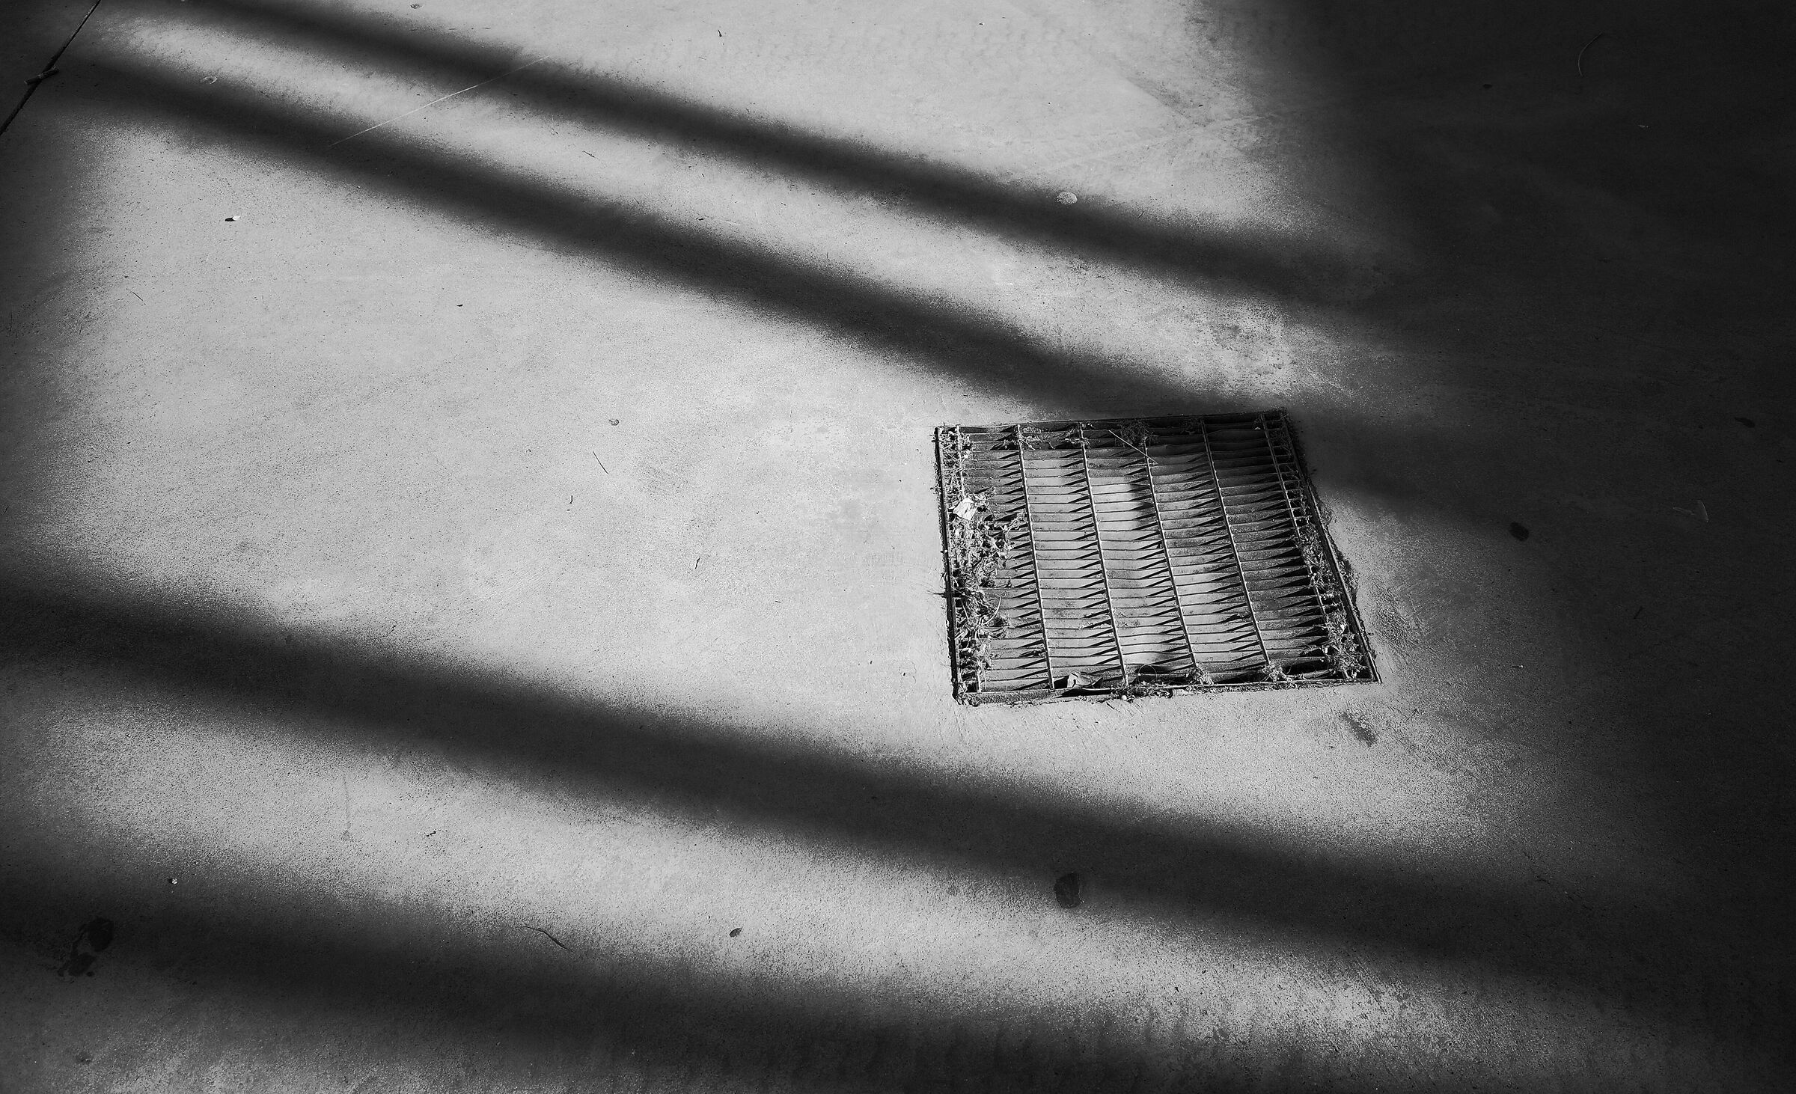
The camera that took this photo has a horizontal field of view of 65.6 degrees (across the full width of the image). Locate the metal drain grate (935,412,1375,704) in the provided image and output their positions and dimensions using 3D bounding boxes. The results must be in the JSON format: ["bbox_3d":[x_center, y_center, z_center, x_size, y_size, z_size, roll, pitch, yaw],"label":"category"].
[{"bbox_3d":[0.364,0.006,2.134,0.583,0.032,0.586,-3,45,0],"label":"metal drain grate"}]

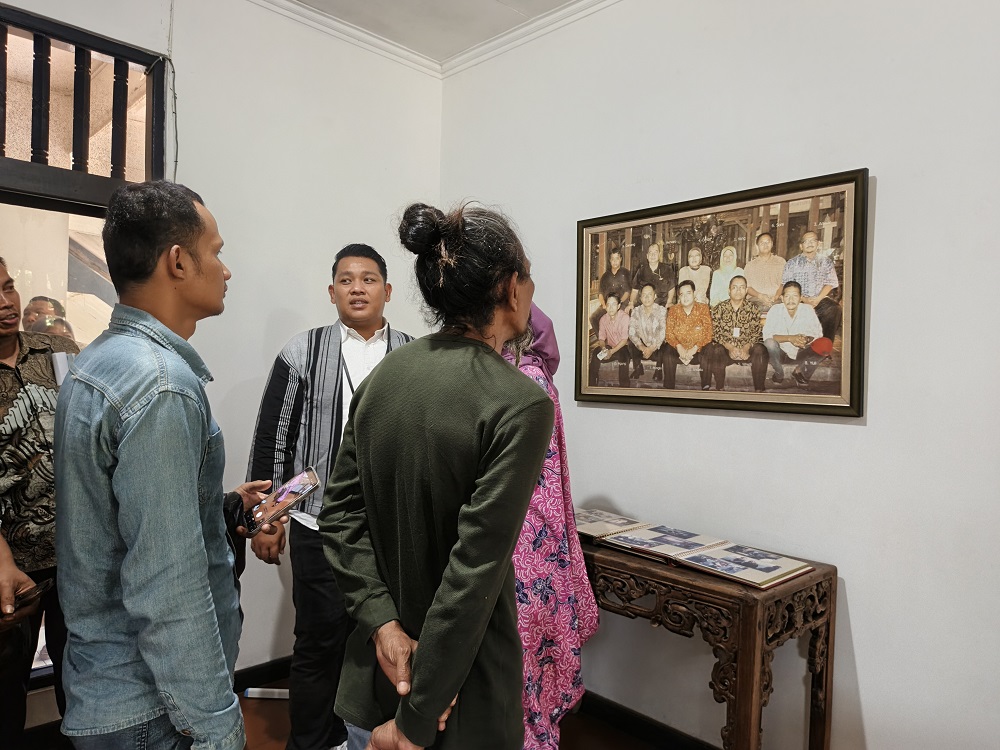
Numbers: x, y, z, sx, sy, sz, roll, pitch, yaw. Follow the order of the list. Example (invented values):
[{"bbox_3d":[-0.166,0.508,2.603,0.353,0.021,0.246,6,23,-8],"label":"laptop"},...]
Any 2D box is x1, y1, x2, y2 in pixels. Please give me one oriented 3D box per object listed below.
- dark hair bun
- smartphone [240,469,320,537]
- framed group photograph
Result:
[{"bbox_3d":[-0.126,-0.234,1.070,0.075,0.081,0.072,1,0,0],"label":"dark hair bun"},{"bbox_3d":[-0.448,0.258,1.374,0.162,0.011,0.076,-37,35,-12],"label":"smartphone"},{"bbox_3d":[0.671,-0.237,2.239,1.020,0.698,0.037,2,1,45],"label":"framed group photograph"}]

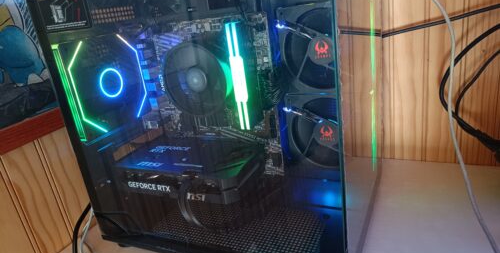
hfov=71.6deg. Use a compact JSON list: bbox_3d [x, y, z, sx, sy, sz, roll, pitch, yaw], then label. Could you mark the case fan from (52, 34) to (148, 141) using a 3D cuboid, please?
[{"bbox_3d":[-0.193,-0.058,0.462,0.025,0.120,0.120,2,21,26],"label":"case fan"}]

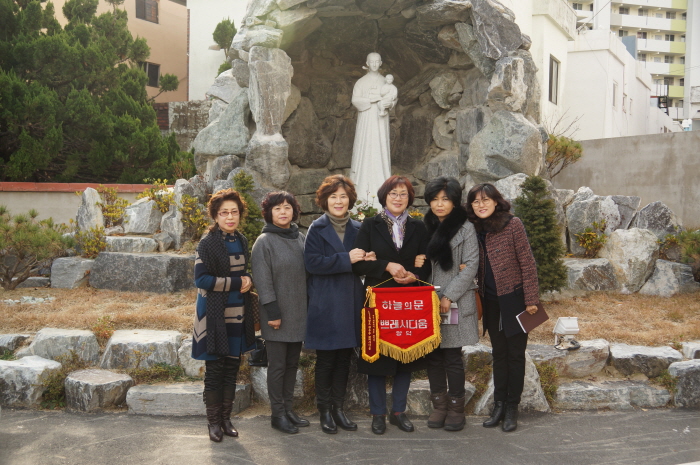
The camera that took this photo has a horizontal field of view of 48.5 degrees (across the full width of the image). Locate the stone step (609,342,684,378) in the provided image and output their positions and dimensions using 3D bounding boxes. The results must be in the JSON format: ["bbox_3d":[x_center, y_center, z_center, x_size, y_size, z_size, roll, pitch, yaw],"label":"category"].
[{"bbox_3d":[2.308,0.990,6.072,0.510,0.180,0.380,1,3,8],"label":"stone step"}]

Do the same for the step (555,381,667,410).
[{"bbox_3d":[1.884,1.182,5.711,0.800,0.150,0.310,1,4,-7],"label":"step"}]

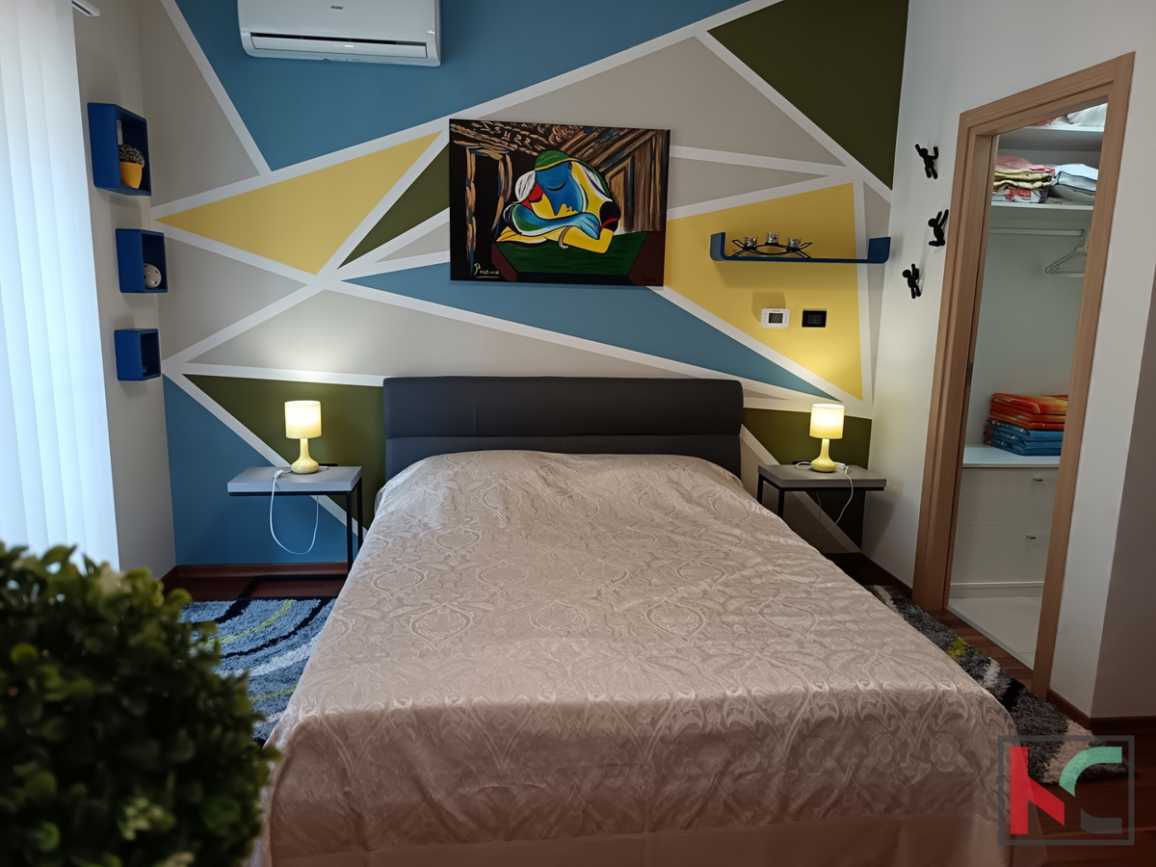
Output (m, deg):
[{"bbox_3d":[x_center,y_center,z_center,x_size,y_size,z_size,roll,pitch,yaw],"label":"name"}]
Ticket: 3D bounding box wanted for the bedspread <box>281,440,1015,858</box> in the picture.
[{"bbox_3d":[0.069,0.536,2.774,1.750,0.550,2.150,0,10,-7],"label":"bedspread"}]

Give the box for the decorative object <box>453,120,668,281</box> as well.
[{"bbox_3d":[-0.084,-1.045,3.679,0.991,0.703,0.032,0,10,-7],"label":"decorative object"}]

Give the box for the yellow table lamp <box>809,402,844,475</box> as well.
[{"bbox_3d":[1.214,0.022,3.915,0.160,0.317,0.160,0,10,-7],"label":"yellow table lamp"}]

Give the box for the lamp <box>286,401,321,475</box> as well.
[{"bbox_3d":[-1.228,0.020,3.600,0.153,0.319,0.153,0,10,-8],"label":"lamp"}]

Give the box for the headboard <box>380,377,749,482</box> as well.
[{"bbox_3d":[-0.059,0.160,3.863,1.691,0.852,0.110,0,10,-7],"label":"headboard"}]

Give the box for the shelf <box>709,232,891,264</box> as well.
[{"bbox_3d":[1.038,-0.869,3.752,0.795,0.110,0.210,0,10,-7],"label":"shelf"}]

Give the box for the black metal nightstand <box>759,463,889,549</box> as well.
[{"bbox_3d":[1.168,0.454,3.934,0.516,0.540,0.310,0,10,-7],"label":"black metal nightstand"}]

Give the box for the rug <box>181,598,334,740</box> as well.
[{"bbox_3d":[-1.296,0.872,2.777,0.800,0.030,1.500,0,10,-7],"label":"rug"}]

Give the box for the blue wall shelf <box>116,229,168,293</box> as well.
[{"bbox_3d":[-1.796,-0.709,3.314,0.095,0.246,0.234,0,10,-7],"label":"blue wall shelf"}]

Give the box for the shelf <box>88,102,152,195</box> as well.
[{"bbox_3d":[-1.774,-1.095,3.122,0.095,0.297,0.285,0,10,-7],"label":"shelf"}]

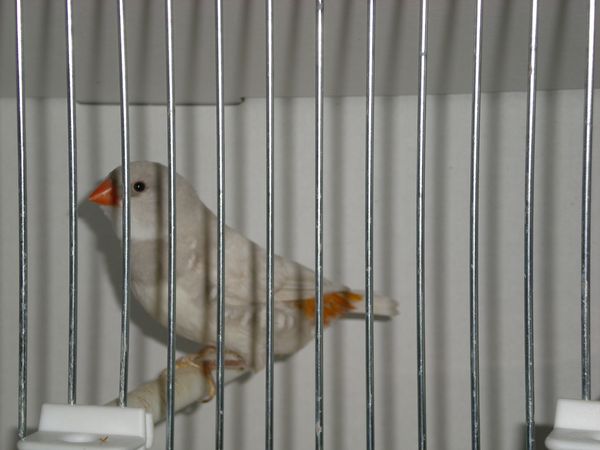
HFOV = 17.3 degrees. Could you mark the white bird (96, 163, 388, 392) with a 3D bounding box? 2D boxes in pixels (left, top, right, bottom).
[{"bbox_3d":[-0.018,0.018,0.635,0.100,0.075,0.042,0,5,-3],"label":"white bird"}]

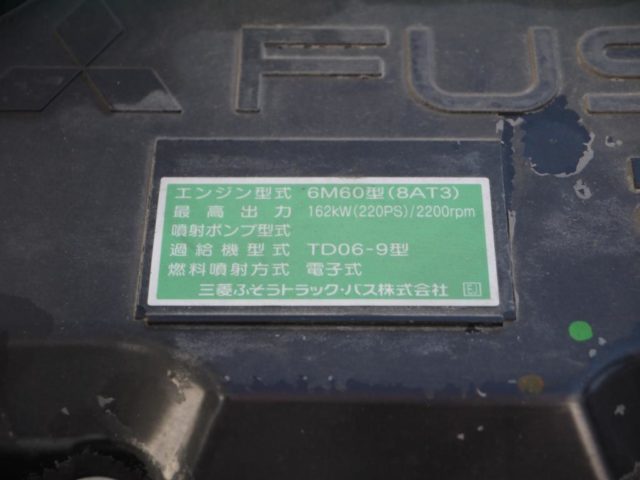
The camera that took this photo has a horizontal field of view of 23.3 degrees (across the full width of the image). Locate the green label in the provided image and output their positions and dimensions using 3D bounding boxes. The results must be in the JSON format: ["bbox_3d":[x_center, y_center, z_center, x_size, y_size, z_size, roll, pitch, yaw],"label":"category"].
[{"bbox_3d":[0.002,0.000,0.526,0.115,0.002,0.055,0,51,1],"label":"green label"}]

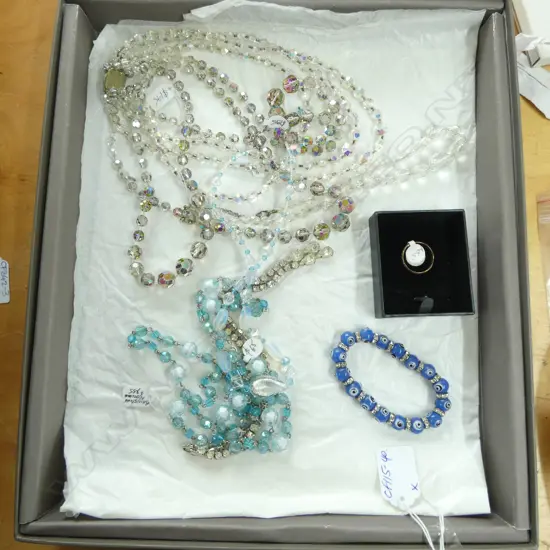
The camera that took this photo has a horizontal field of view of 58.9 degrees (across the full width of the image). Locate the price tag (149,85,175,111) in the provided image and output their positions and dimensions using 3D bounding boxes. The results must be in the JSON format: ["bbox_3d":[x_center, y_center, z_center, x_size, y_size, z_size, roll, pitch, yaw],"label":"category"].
[{"bbox_3d":[-0.076,-0.119,0.327,0.017,0.002,0.011,-38,84,-5],"label":"price tag"}]

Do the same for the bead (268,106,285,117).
[{"bbox_3d":[0.001,-0.108,0.327,0.011,0.011,0.011,0,81,0],"label":"bead"}]

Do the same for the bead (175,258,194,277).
[{"bbox_3d":[-0.058,-0.005,0.312,0.011,0.011,0.011,1,83,0],"label":"bead"}]

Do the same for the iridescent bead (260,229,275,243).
[{"bbox_3d":[-0.005,-0.026,0.316,0.009,0.009,0.009,1,83,0],"label":"iridescent bead"}]

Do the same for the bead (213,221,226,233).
[{"bbox_3d":[-0.035,-0.030,0.310,0.007,0.007,0.007,0,82,0],"label":"bead"}]

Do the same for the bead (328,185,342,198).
[{"bbox_3d":[0.040,-0.054,0.318,0.009,0.009,0.009,0,82,0],"label":"bead"}]

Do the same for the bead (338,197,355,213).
[{"bbox_3d":[0.046,-0.045,0.316,0.010,0.010,0.010,0,82,0],"label":"bead"}]

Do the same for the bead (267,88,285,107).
[{"bbox_3d":[0.001,-0.128,0.351,0.013,0.013,0.013,1,82,2],"label":"bead"}]

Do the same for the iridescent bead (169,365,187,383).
[{"bbox_3d":[-0.059,0.060,0.297,0.011,0.011,0.011,0,82,0],"label":"iridescent bead"}]

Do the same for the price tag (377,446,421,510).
[{"bbox_3d":[0.076,0.125,0.301,0.023,0.001,0.037,-6,83,-1],"label":"price tag"}]

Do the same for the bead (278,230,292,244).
[{"bbox_3d":[0.007,-0.024,0.309,0.009,0.009,0.009,0,82,0],"label":"bead"}]

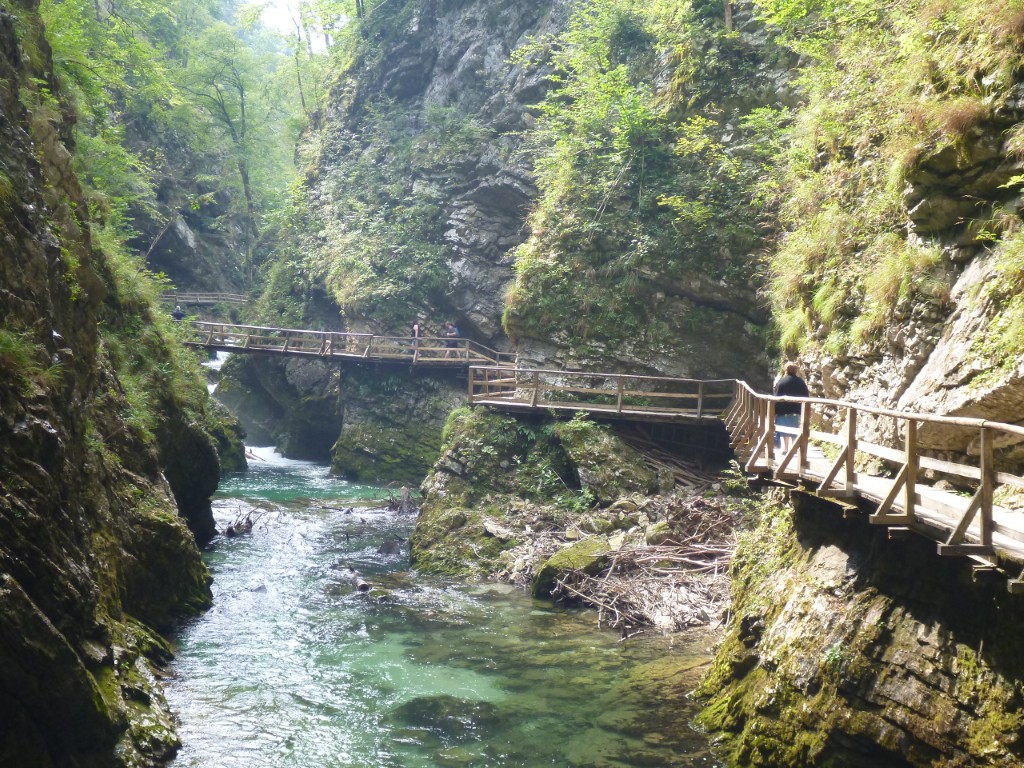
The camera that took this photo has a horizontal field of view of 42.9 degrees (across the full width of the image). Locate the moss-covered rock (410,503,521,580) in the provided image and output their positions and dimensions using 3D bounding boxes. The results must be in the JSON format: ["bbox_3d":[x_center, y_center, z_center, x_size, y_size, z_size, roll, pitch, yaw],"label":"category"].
[{"bbox_3d":[-1.350,4.480,37.300,2.950,1.800,2.300,1,1,0],"label":"moss-covered rock"}]

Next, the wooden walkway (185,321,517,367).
[{"bbox_3d":[-8.100,-1.950,64.000,16.800,2.100,1.800,1,1,10],"label":"wooden walkway"}]

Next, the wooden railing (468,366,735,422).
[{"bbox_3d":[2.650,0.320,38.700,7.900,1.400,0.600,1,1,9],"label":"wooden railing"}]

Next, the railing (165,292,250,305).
[{"bbox_3d":[-31.600,-9.000,135.000,8.700,1.600,1.500,1,1,0],"label":"railing"}]

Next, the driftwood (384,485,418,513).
[{"bbox_3d":[-3.950,4.100,46.300,1.200,1.050,1.000,1,1,0],"label":"driftwood"}]

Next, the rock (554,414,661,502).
[{"bbox_3d":[2.750,2.200,38.100,2.850,2.400,2.100,1,1,0],"label":"rock"}]

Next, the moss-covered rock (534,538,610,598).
[{"bbox_3d":[1.580,4.780,34.000,2.050,1.400,1.800,1,1,0],"label":"moss-covered rock"}]

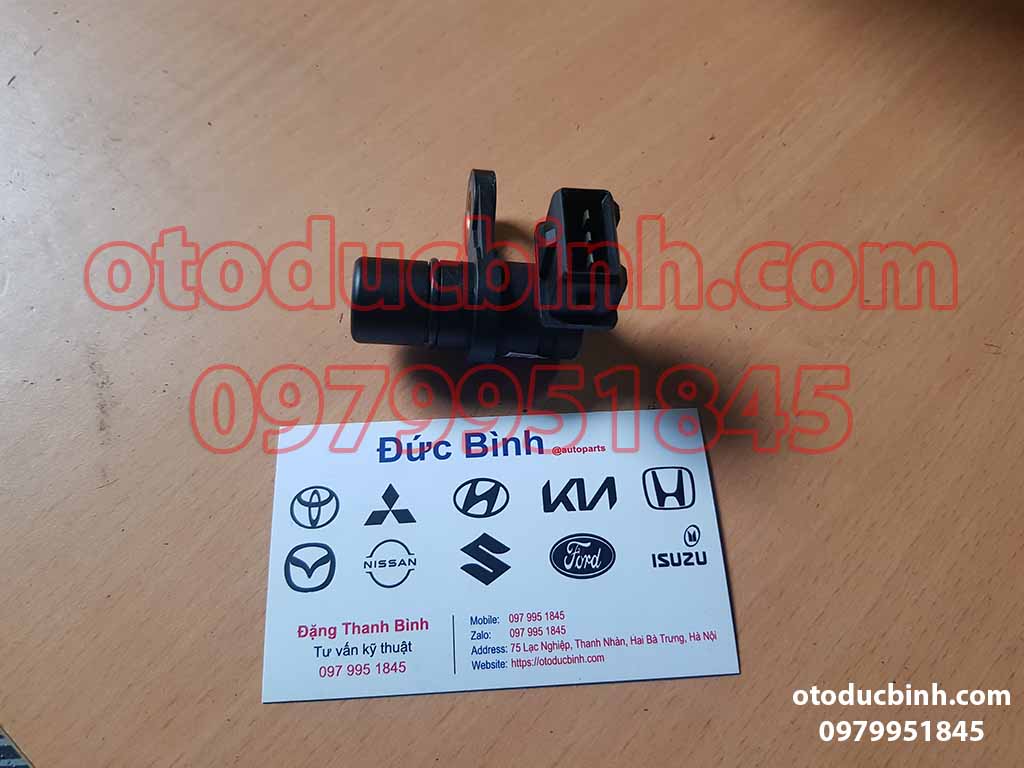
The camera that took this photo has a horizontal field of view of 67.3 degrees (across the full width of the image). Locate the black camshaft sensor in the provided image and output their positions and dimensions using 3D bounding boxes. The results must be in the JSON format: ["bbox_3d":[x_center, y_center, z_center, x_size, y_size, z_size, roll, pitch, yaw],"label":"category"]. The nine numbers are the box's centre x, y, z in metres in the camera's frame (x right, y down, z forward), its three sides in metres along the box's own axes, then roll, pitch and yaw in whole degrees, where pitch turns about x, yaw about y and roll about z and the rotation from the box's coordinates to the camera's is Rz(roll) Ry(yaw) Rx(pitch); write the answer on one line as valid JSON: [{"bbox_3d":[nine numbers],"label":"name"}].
[{"bbox_3d":[-0.007,-0.029,0.161,0.053,0.035,0.045,-1,67,-7],"label":"black camshaft sensor"}]

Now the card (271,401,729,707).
[{"bbox_3d":[-0.003,0.032,0.155,0.090,0.001,0.054,-2,67,-3],"label":"card"}]

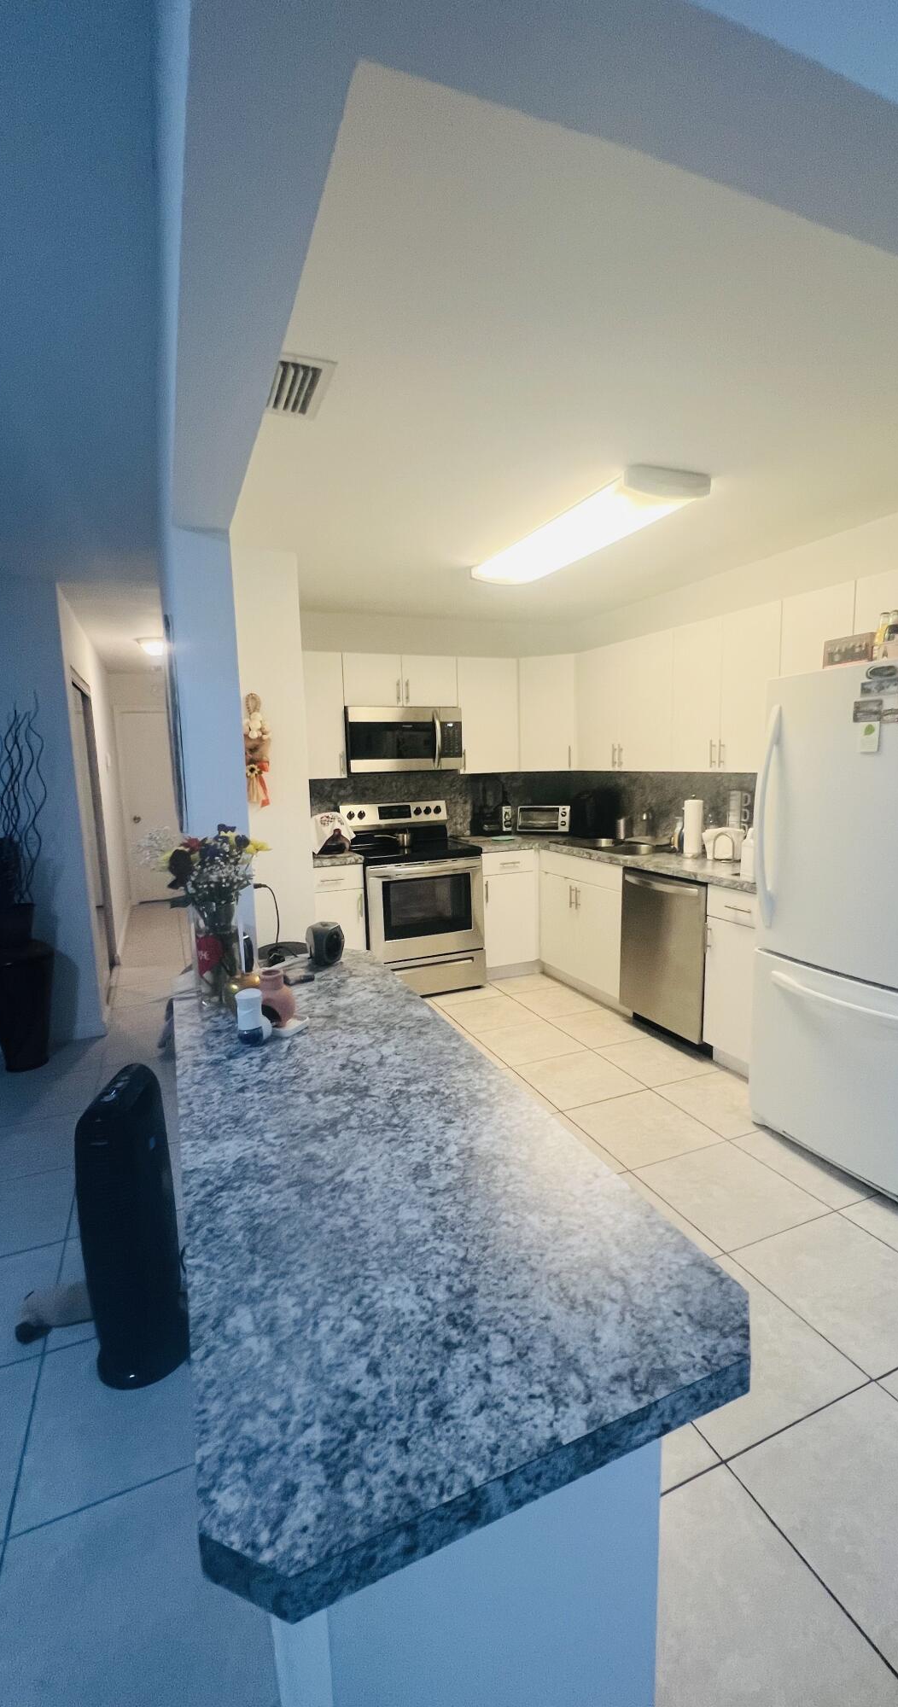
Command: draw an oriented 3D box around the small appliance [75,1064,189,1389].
[{"bbox_3d":[-0.769,0.881,1.562,0.190,0.690,0.240,-1,7,2],"label":"small appliance"}]

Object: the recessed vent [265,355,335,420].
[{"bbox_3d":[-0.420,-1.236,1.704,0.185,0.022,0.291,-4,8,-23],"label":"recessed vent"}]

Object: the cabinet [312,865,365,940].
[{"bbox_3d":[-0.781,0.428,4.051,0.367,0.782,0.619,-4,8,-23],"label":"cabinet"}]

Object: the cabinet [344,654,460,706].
[{"bbox_3d":[-0.355,-1.107,4.214,0.766,0.318,0.326,-4,8,-23],"label":"cabinet"}]

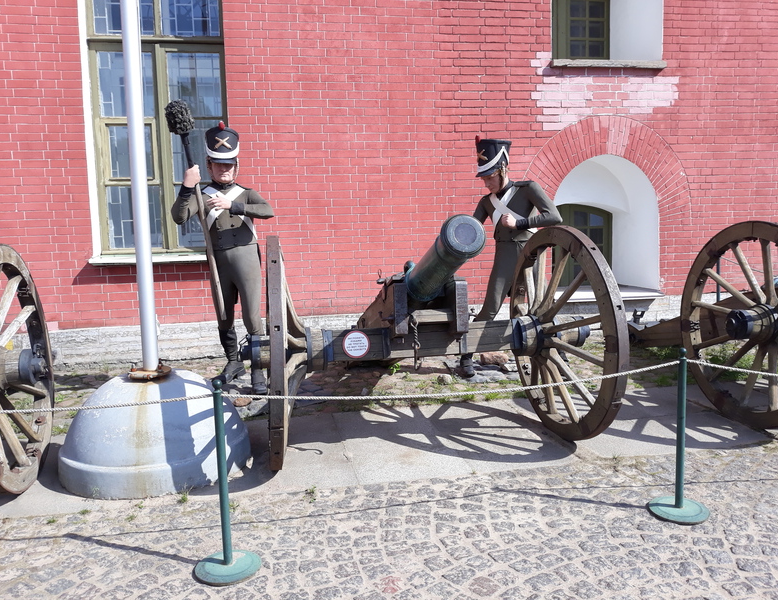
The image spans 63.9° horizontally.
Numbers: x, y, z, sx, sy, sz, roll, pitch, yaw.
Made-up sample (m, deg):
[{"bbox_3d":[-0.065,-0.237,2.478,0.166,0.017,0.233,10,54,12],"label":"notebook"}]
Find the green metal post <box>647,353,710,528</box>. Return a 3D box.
[{"bbox_3d":[1.326,0.593,2.841,0.268,0.755,0.268,-2,5,0],"label":"green metal post"}]

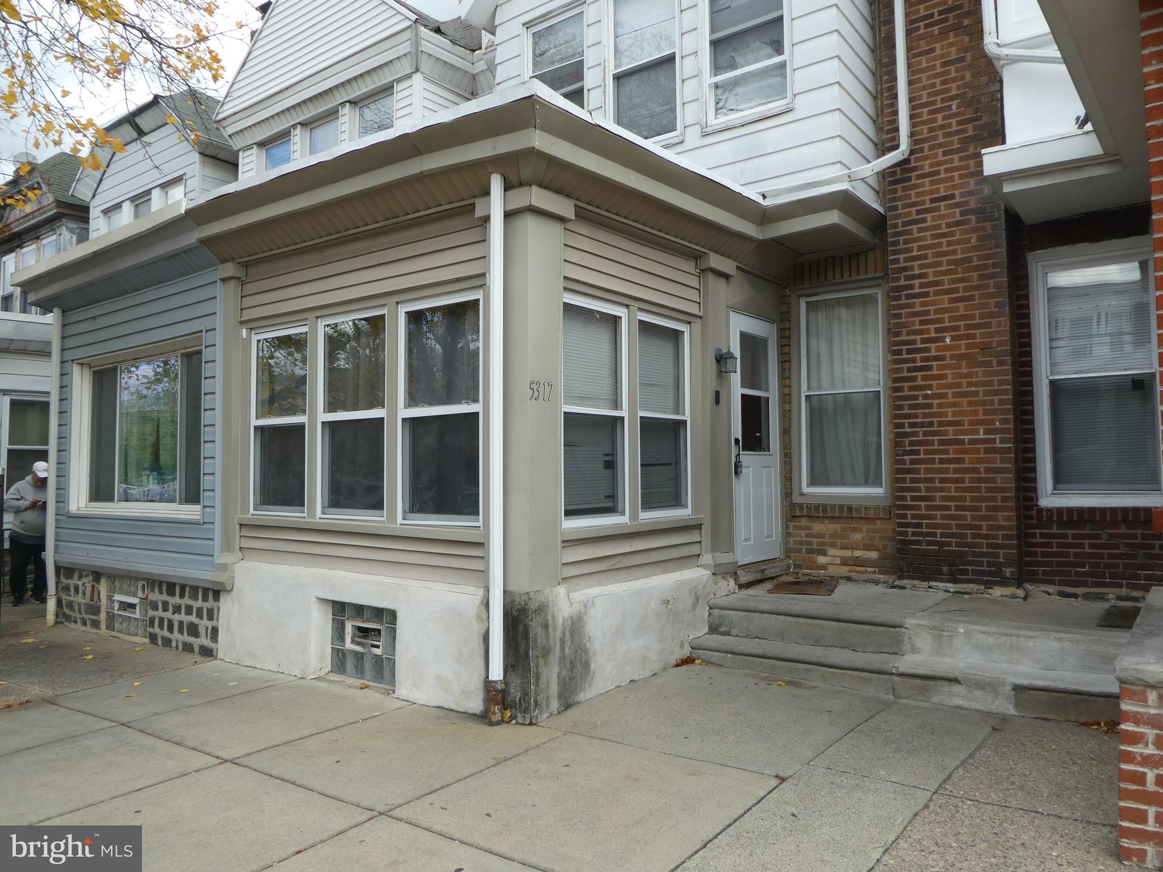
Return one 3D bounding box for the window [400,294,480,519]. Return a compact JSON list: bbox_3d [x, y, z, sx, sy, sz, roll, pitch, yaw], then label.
[{"bbox_3d":[-0.843,-0.149,4.962,0.740,1.410,0.100,-2,-3,37],"label":"window"}]

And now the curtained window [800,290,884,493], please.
[{"bbox_3d":[2.298,-0.370,7.083,0.711,1.753,0.100,-2,-3,37],"label":"curtained window"}]

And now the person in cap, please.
[{"bbox_3d":[-6.511,1.131,9.512,0.420,1.680,0.560,-2,-3,38],"label":"person in cap"}]

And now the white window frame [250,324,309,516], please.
[{"bbox_3d":[-2.204,-0.112,5.982,0.712,1.401,0.100,-2,-3,37],"label":"white window frame"}]

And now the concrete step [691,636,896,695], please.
[{"bbox_3d":[1.406,1.503,5.359,1.380,0.165,0.290,-2,-3,37],"label":"concrete step"}]

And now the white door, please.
[{"bbox_3d":[1.474,0.023,6.767,0.060,2.050,0.790,-2,-3,38],"label":"white door"}]

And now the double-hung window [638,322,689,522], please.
[{"bbox_3d":[0.564,-0.127,5.742,0.100,1.415,0.718,-2,-3,37],"label":"double-hung window"}]

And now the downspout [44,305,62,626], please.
[{"bbox_3d":[-5.245,0.290,8.042,0.085,3.150,0.100,-2,-3,36],"label":"downspout"}]

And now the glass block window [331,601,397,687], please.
[{"bbox_3d":[-1.411,1.377,5.402,0.731,0.500,0.090,-2,-3,37],"label":"glass block window"}]

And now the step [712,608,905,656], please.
[{"bbox_3d":[1.547,1.304,5.567,1.380,0.235,0.290,-2,-3,37],"label":"step"}]

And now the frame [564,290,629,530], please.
[{"bbox_3d":[0.101,-0.127,5.029,0.070,1.370,0.670,-2,-3,38],"label":"frame"}]

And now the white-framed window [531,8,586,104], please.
[{"bbox_3d":[-0.242,-3.293,7.730,0.710,1.470,0.080,-2,-3,36],"label":"white-framed window"}]

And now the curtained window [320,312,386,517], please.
[{"bbox_3d":[-1.526,-0.133,5.473,0.743,1.409,0.100,-2,-3,37],"label":"curtained window"}]

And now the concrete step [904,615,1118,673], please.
[{"bbox_3d":[2.574,1.224,4.813,1.200,0.240,0.290,-2,-3,37],"label":"concrete step"}]

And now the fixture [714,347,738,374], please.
[{"bbox_3d":[1.122,-0.576,6.176,0.160,0.207,0.136,-2,-3,37],"label":"fixture"}]

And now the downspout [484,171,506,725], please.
[{"bbox_3d":[-0.473,0.039,4.434,0.100,3.040,0.100,0,-3,0],"label":"downspout"}]

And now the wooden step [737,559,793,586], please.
[{"bbox_3d":[1.495,1.132,6.780,0.150,0.110,1.012,-2,-3,37],"label":"wooden step"}]

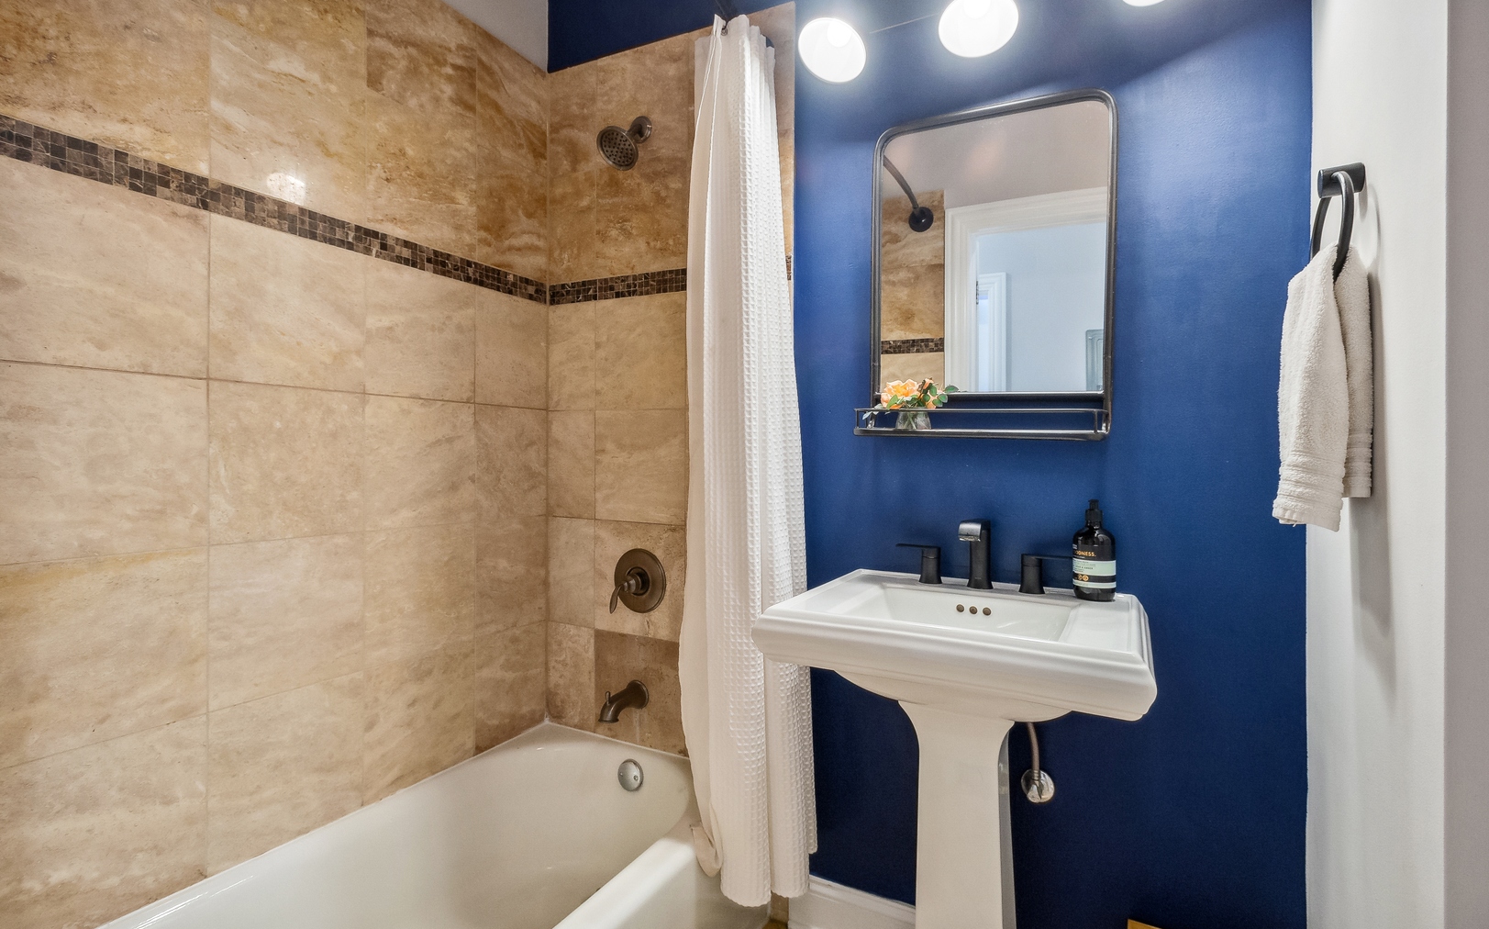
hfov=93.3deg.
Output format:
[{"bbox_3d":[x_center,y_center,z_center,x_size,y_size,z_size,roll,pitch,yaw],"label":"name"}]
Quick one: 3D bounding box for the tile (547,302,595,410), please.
[{"bbox_3d":[-0.497,-0.310,2.034,0.175,0.305,0.011,1,0,27],"label":"tile"}]

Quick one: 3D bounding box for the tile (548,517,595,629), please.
[{"bbox_3d":[-0.502,0.308,2.037,0.175,0.307,0.011,1,0,27],"label":"tile"}]

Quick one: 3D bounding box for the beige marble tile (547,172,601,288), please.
[{"bbox_3d":[-0.490,-0.674,2.022,0.174,0.302,0.014,1,0,28],"label":"beige marble tile"}]

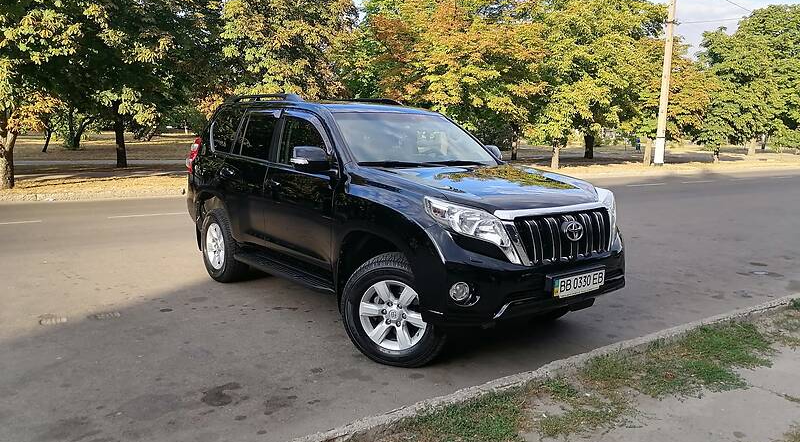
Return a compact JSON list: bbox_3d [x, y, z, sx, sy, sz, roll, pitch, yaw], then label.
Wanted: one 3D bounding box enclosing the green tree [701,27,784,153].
[{"bbox_3d":[25.175,-9.390,46.000,6.045,9.430,6.045,1,8,0],"label":"green tree"}]

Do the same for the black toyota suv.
[{"bbox_3d":[-0.317,-0.201,5.832,1.930,1.880,4.780,-5,10,-38],"label":"black toyota suv"}]

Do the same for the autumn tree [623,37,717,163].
[{"bbox_3d":[13.418,-5.941,31.300,4.715,6.328,4.715,1,8,0],"label":"autumn tree"}]

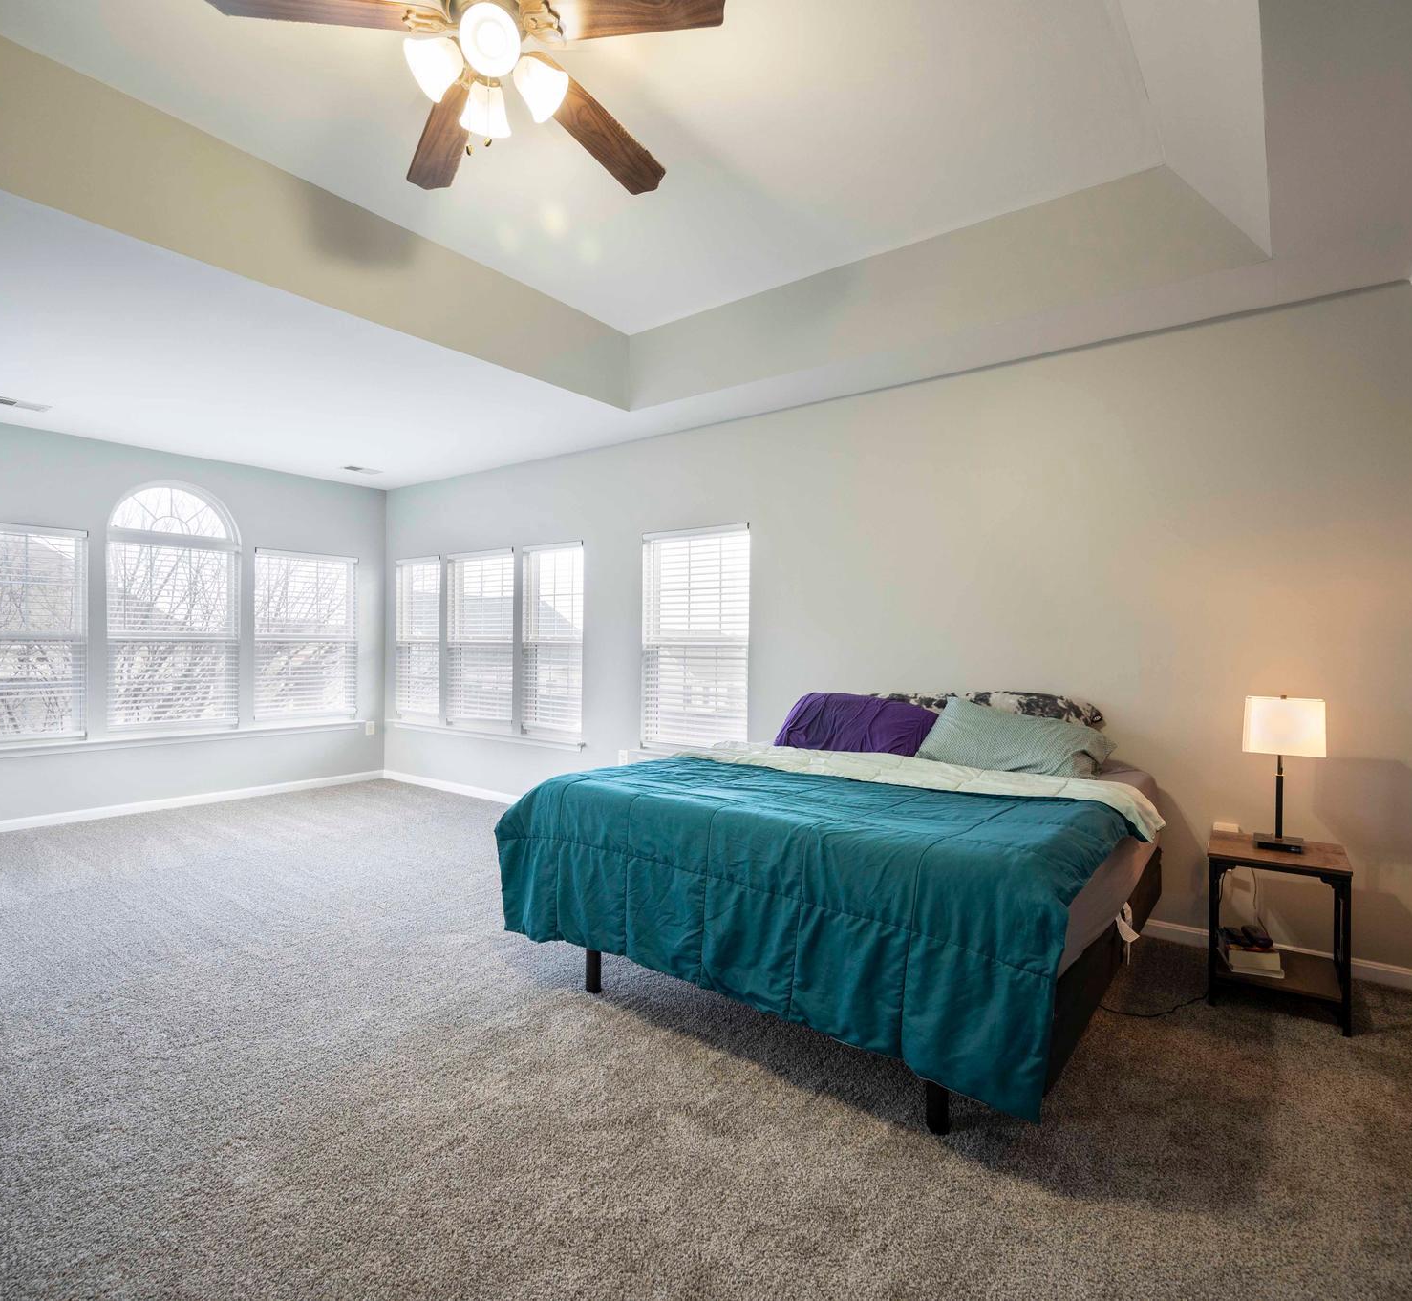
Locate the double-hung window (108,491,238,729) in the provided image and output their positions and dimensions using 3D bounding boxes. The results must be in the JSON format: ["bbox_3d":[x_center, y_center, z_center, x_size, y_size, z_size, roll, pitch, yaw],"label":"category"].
[{"bbox_3d":[-4.119,-0.343,5.909,0.100,1.931,0.894,1,1,37],"label":"double-hung window"}]

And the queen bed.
[{"bbox_3d":[0.612,0.748,3.086,1.970,1.066,2.080,1,1,37],"label":"queen bed"}]

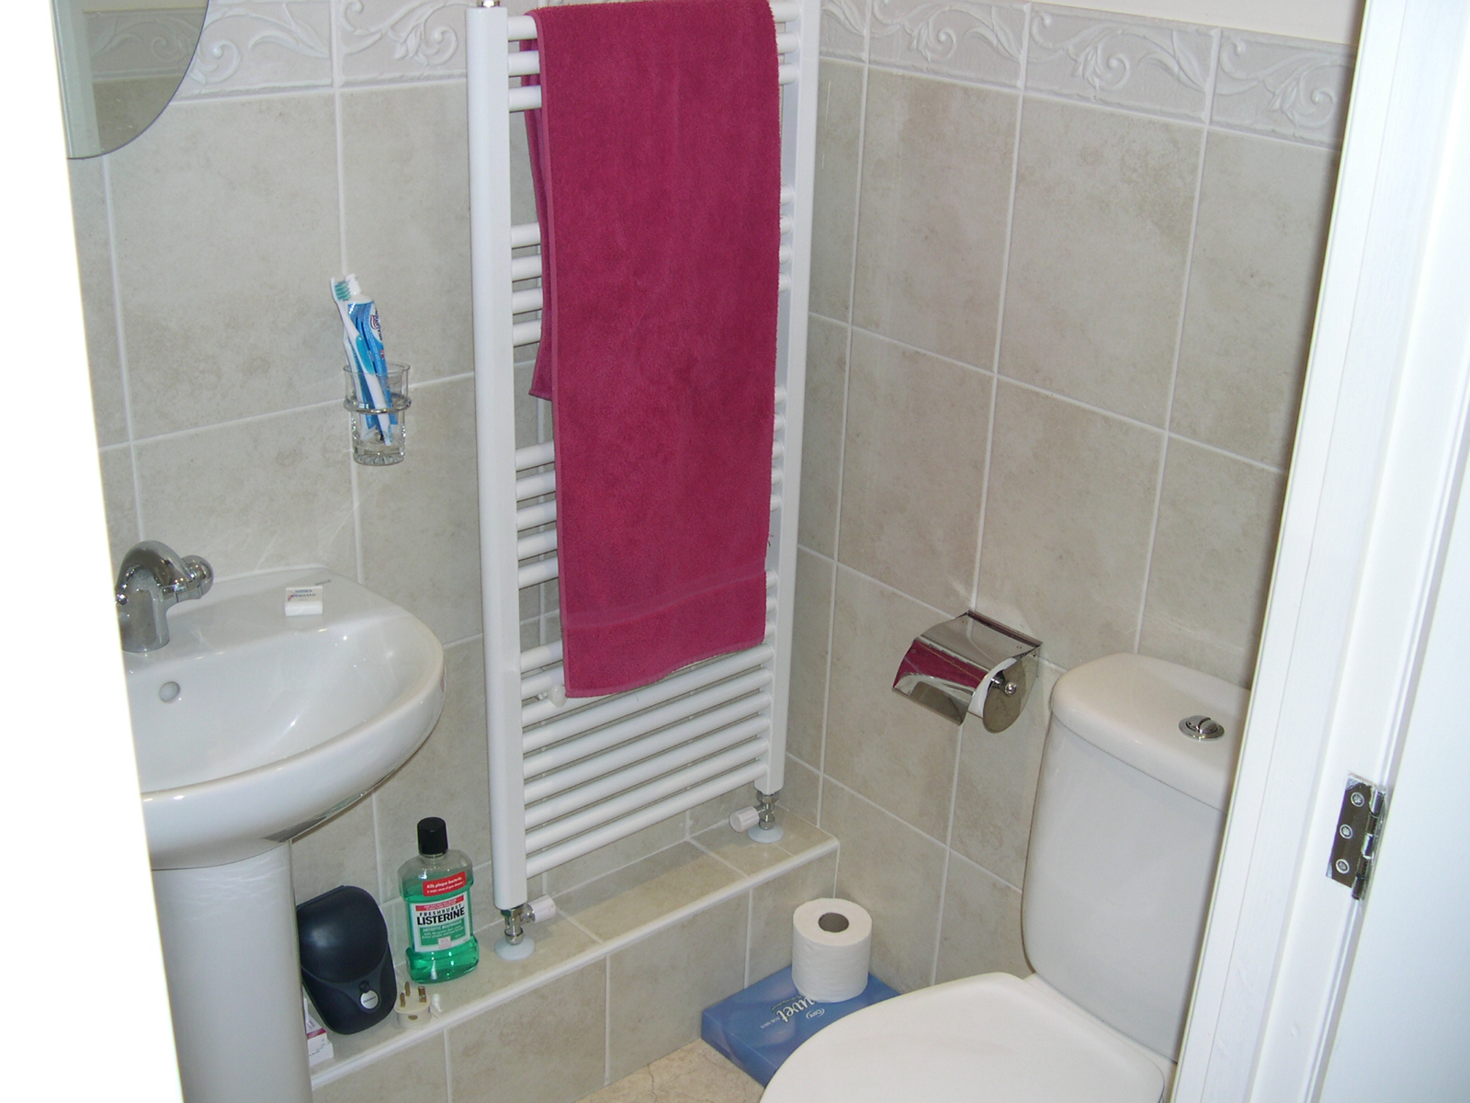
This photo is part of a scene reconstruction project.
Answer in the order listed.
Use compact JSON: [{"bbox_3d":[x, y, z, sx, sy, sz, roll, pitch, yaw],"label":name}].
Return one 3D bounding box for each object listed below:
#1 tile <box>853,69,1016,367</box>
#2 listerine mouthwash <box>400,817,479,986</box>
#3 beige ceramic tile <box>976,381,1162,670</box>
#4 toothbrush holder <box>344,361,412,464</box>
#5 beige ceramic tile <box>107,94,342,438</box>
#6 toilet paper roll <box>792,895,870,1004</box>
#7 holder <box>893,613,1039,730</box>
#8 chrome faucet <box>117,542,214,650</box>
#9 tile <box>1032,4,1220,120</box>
[{"bbox_3d":[0.246,-0.411,1.994,0.010,0.335,0.250,-17,29,-37],"label":"tile"},{"bbox_3d":[-0.379,0.443,2.060,0.095,0.224,0.060,-9,26,-25],"label":"listerine mouthwash"},{"bbox_3d":[0.399,-0.018,1.947,0.010,0.335,0.250,-17,29,-37],"label":"beige ceramic tile"},{"bbox_3d":[-0.389,-0.152,1.756,0.070,0.101,0.080,-17,29,-37],"label":"toothbrush holder"},{"bbox_3d":[-0.519,-0.297,1.666,0.250,0.335,0.010,-17,29,-37],"label":"beige ceramic tile"},{"bbox_3d":[0.142,0.589,2.381,0.115,0.103,0.115,2,23,-1],"label":"toilet paper roll"},{"bbox_3d":[0.289,0.161,2.031,0.135,0.110,0.127,-17,29,-37],"label":"holder"},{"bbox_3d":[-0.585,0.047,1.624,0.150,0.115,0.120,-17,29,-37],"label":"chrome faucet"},{"bbox_3d":[0.416,-0.530,1.751,0.011,0.099,0.250,-17,29,-37],"label":"tile"}]

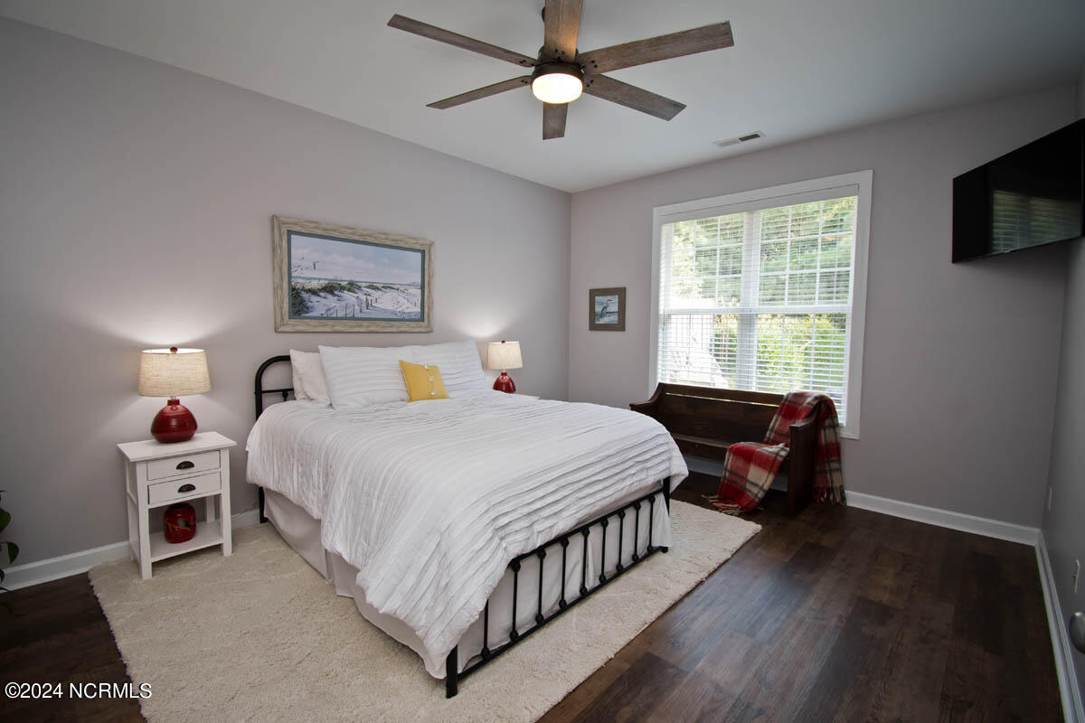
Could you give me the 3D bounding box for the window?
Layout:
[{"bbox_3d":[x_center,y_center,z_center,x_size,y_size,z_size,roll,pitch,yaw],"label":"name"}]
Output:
[{"bbox_3d":[1.658,-0.425,3.716,1.636,1.873,0.120,4,6,40],"label":"window"}]

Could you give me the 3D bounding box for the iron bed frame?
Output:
[{"bbox_3d":[-0.554,0.520,2.805,2.120,1.110,1.550,5,6,45],"label":"iron bed frame"}]

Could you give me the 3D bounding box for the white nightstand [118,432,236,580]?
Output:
[{"bbox_3d":[-1.981,0.766,2.477,0.393,0.634,0.432,5,6,44],"label":"white nightstand"}]

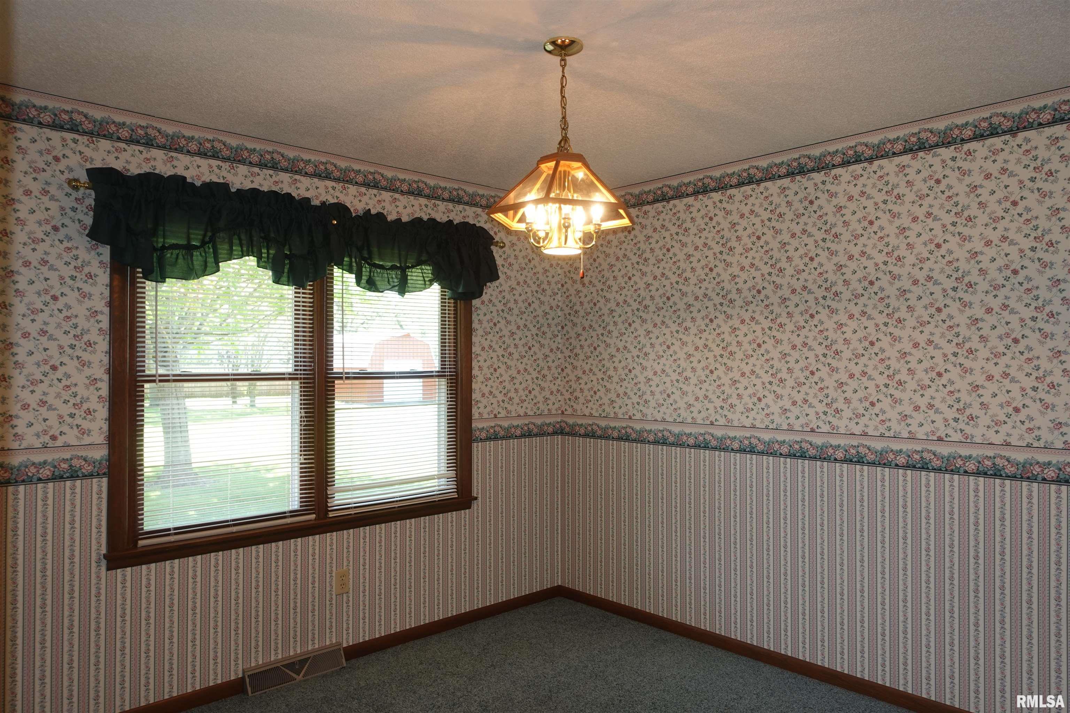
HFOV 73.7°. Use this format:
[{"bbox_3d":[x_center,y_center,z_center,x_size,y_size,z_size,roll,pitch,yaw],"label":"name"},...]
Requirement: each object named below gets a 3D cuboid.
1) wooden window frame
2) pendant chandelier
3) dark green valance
[{"bbox_3d":[-1.009,0.097,3.380,1.812,1.488,0.095,1,-1,-43],"label":"wooden window frame"},{"bbox_3d":[0.091,-0.619,2.261,0.440,0.735,0.474,1,-1,-43],"label":"pendant chandelier"},{"bbox_3d":[-0.937,-0.498,3.338,2.008,0.420,0.110,1,-1,-43],"label":"dark green valance"}]

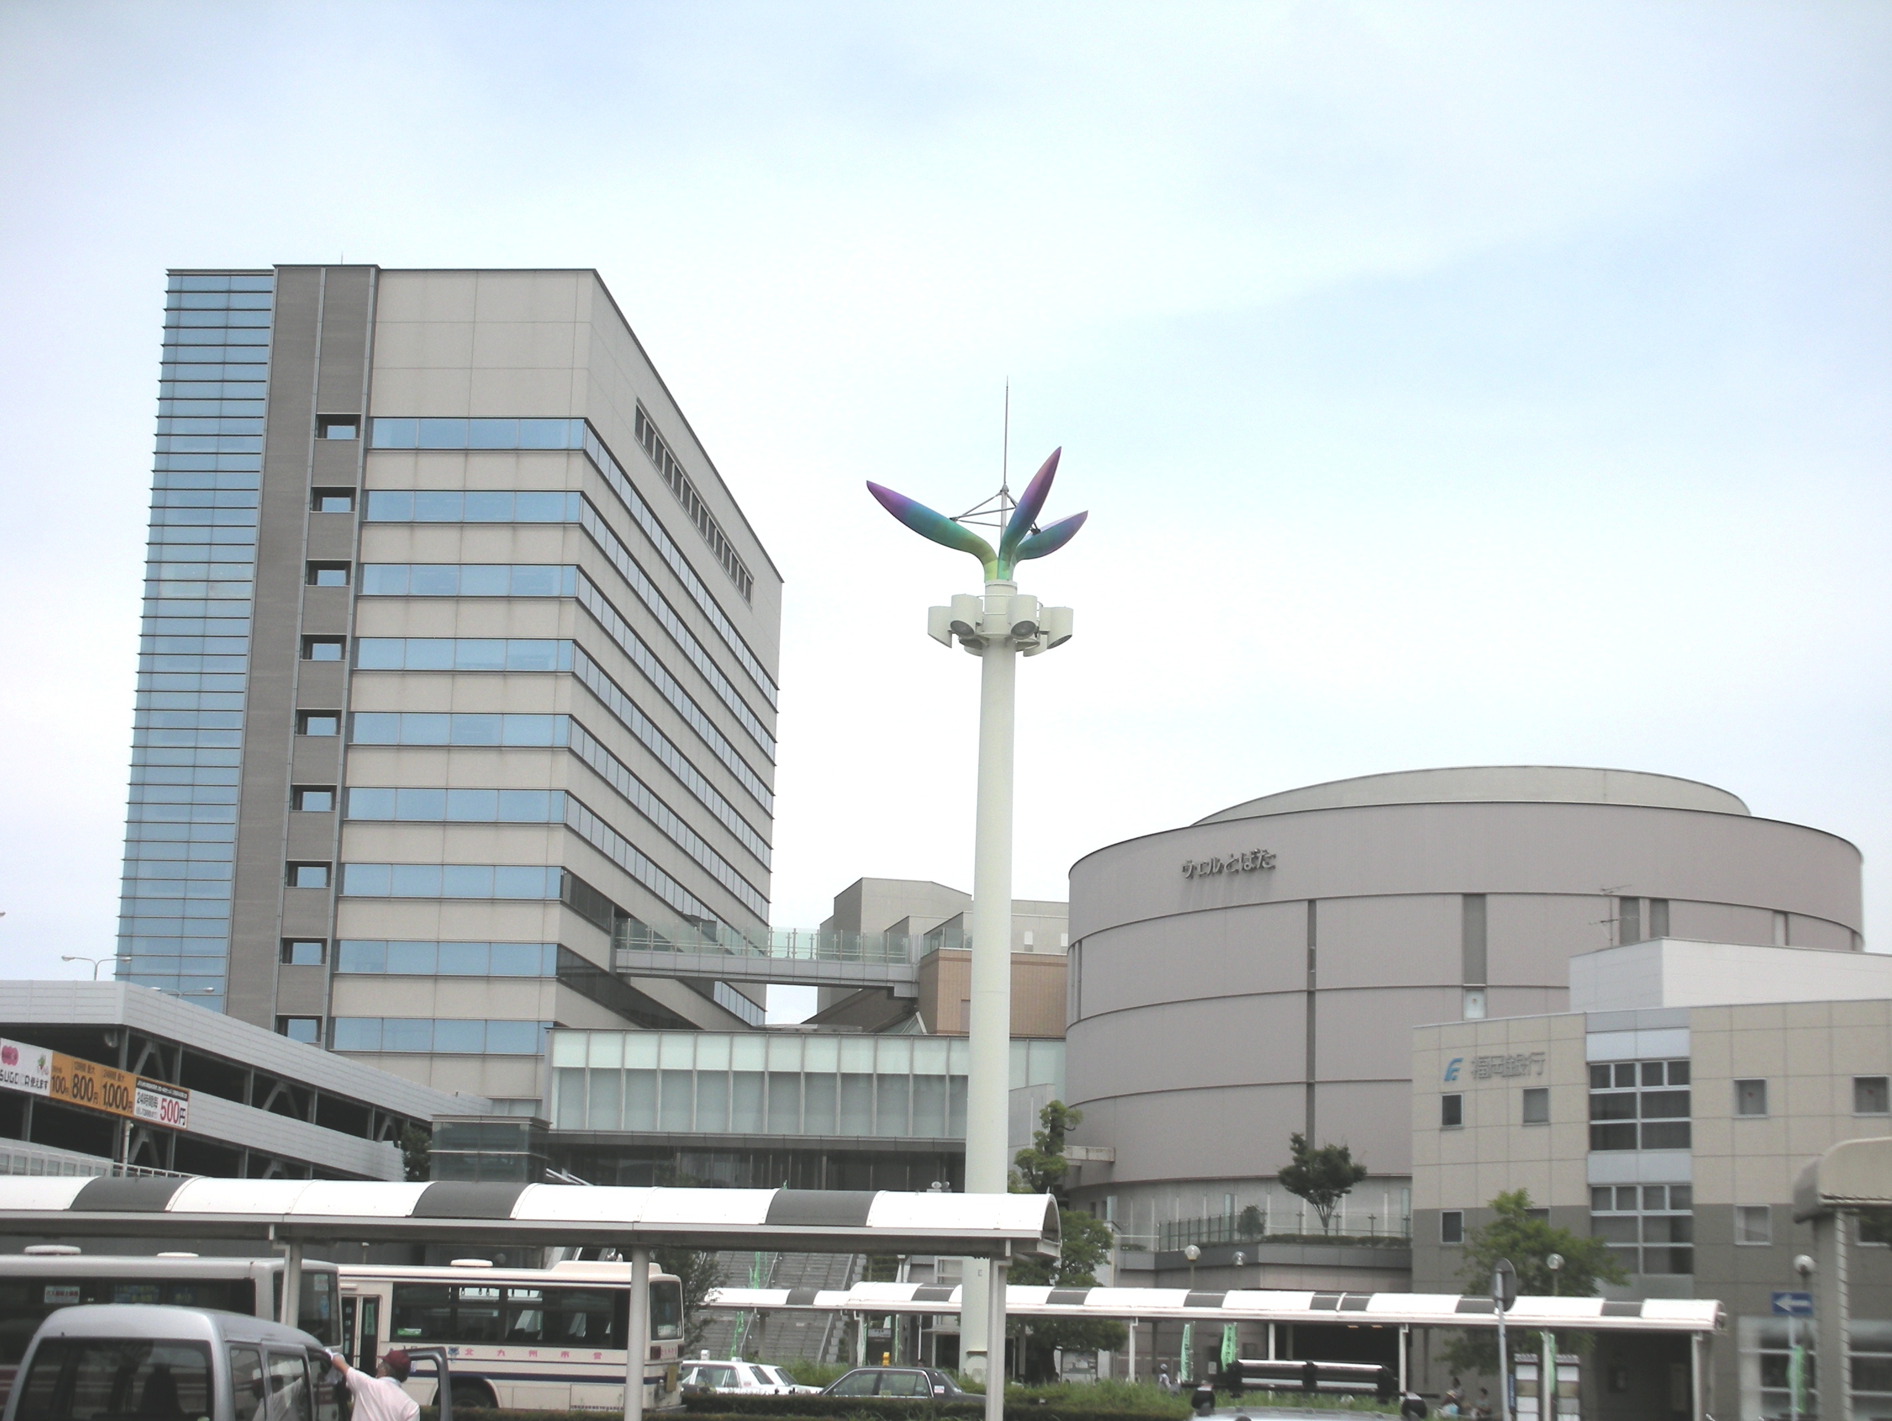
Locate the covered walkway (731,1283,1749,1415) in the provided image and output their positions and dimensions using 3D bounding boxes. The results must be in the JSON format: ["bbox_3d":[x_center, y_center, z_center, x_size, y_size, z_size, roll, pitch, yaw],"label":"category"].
[{"bbox_3d":[6.294,16.090,82.720,25.509,3.450,2.600,-2,-11,18],"label":"covered walkway"}]

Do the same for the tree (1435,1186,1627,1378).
[{"bbox_3d":[15.377,15.800,87.678,5.063,6.398,5.000,2,-11,0],"label":"tree"}]

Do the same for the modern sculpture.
[{"bbox_3d":[0.417,4.770,72.905,4.926,20.254,5.440,2,-11,0],"label":"modern sculpture"}]

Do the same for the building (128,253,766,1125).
[{"bbox_3d":[-27.485,11.506,206.233,23.097,56.944,71.869,1,-11,5],"label":"building"}]

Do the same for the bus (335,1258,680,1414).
[{"bbox_3d":[-10.178,11.495,60.272,10.400,3.100,2.490,0,-11,7],"label":"bus"}]

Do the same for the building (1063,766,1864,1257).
[{"bbox_3d":[24.695,19.381,162.570,37.148,28.040,45.828,4,-11,-10],"label":"building"}]

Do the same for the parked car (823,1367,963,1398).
[{"bbox_3d":[-1.179,12.859,61.677,4.690,1.460,1.700,1,-11,5],"label":"parked car"}]

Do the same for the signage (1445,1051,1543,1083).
[{"bbox_3d":[16.852,10.997,102.968,0.150,0.780,4.365,9,-13,-34],"label":"signage"}]

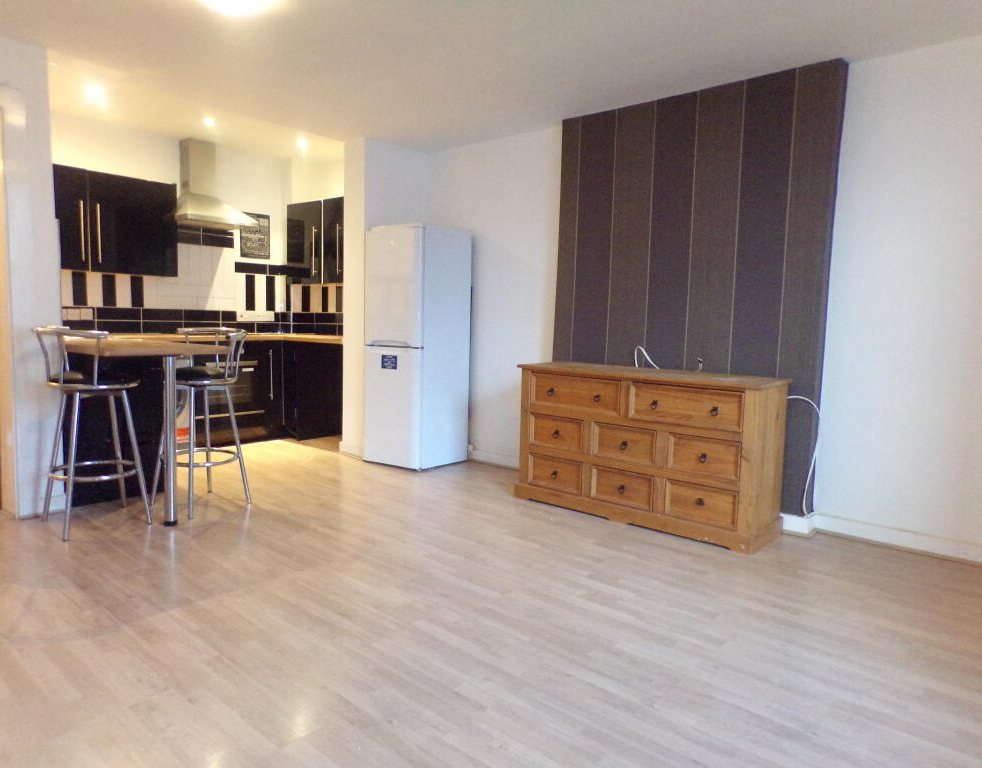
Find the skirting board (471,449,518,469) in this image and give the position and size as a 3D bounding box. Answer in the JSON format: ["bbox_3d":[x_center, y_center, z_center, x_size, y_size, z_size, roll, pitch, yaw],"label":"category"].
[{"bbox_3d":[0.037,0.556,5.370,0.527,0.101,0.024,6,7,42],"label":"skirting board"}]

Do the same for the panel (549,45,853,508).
[{"bbox_3d":[1.115,-0.517,4.204,1.693,2.285,0.156,6,7,42],"label":"panel"}]

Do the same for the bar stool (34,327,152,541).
[{"bbox_3d":[-1.996,0.218,3.563,0.478,0.980,0.484,6,7,42],"label":"bar stool"}]

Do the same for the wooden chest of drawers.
[{"bbox_3d":[0.851,0.341,4.008,1.494,0.812,0.430,6,7,42],"label":"wooden chest of drawers"}]

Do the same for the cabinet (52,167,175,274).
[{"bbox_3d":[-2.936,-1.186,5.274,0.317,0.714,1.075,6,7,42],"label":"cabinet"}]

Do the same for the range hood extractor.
[{"bbox_3d":[-2.293,-1.634,5.782,0.521,0.699,0.602,6,7,42],"label":"range hood extractor"}]

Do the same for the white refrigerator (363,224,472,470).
[{"bbox_3d":[-0.535,-0.274,5.376,0.564,1.720,0.570,6,6,38],"label":"white refrigerator"}]

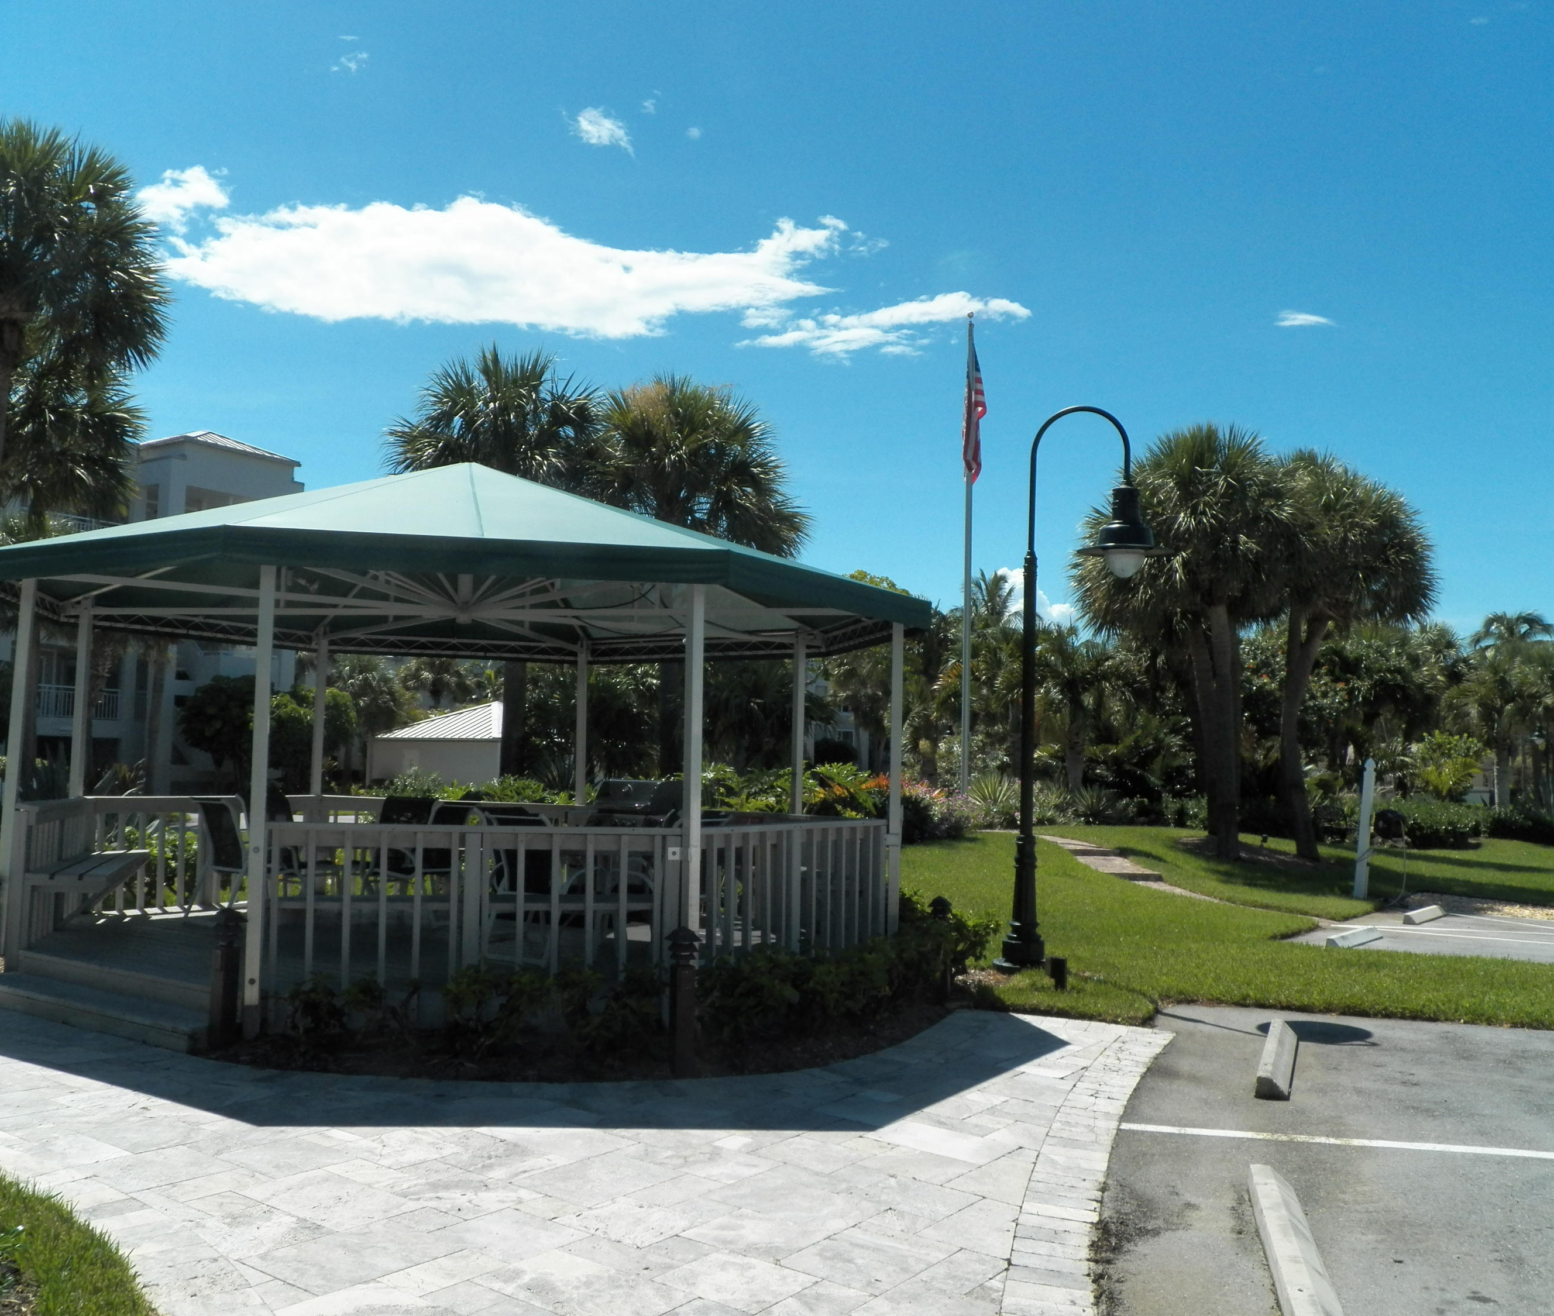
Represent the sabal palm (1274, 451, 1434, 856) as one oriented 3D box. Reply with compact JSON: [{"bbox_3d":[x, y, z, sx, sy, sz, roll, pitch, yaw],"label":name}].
[{"bbox_3d":[9.004,-0.062,22.587,2.868,6.583,2.868,1,-4,0],"label":"sabal palm"}]

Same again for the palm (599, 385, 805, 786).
[{"bbox_3d":[-1.294,-0.696,21.616,3.281,7.366,3.281,1,-4,0],"label":"palm"}]

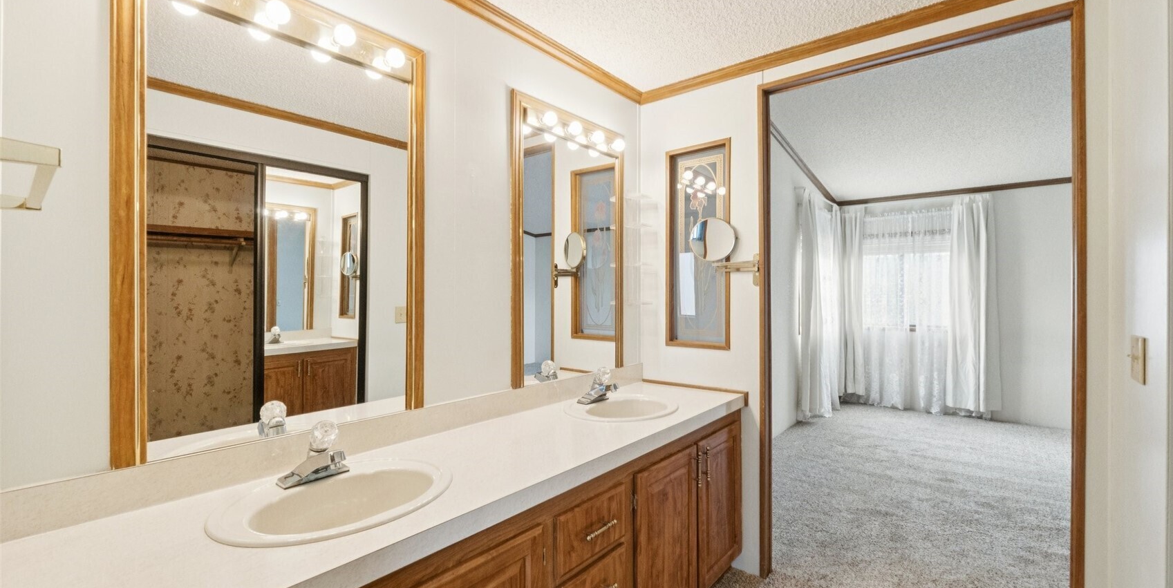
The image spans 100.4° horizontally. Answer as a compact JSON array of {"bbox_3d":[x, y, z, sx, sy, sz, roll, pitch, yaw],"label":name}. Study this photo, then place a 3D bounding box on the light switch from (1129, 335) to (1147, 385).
[{"bbox_3d":[1.367,0.165,1.218,0.020,0.115,0.082,0,0,39],"label":"light switch"}]

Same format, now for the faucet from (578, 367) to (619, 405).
[{"bbox_3d":[0.073,0.384,2.055,0.160,0.147,0.153,0,0,39],"label":"faucet"}]

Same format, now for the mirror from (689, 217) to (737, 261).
[{"bbox_3d":[0.592,-0.252,2.290,0.206,0.206,0.024,0,0,21],"label":"mirror"}]

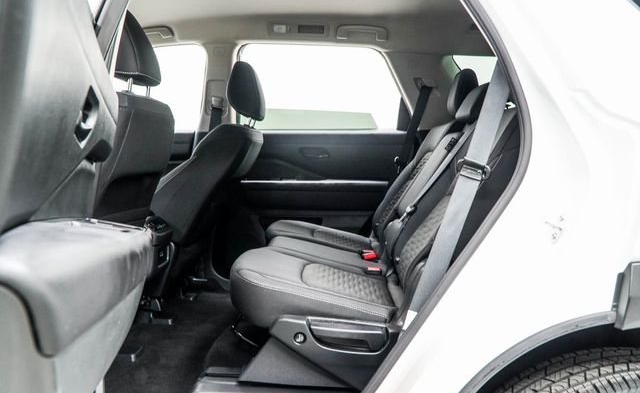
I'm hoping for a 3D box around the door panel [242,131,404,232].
[{"bbox_3d":[0.039,-0.062,2.574,0.860,0.560,0.120,0,5,1],"label":"door panel"}]

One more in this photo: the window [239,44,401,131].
[{"bbox_3d":[0.009,-0.544,2.523,0.830,0.450,0.080,0,15,1],"label":"window"}]

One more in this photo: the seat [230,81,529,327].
[{"bbox_3d":[0.217,-0.107,1.823,0.850,0.860,1.300,0,5,1],"label":"seat"}]

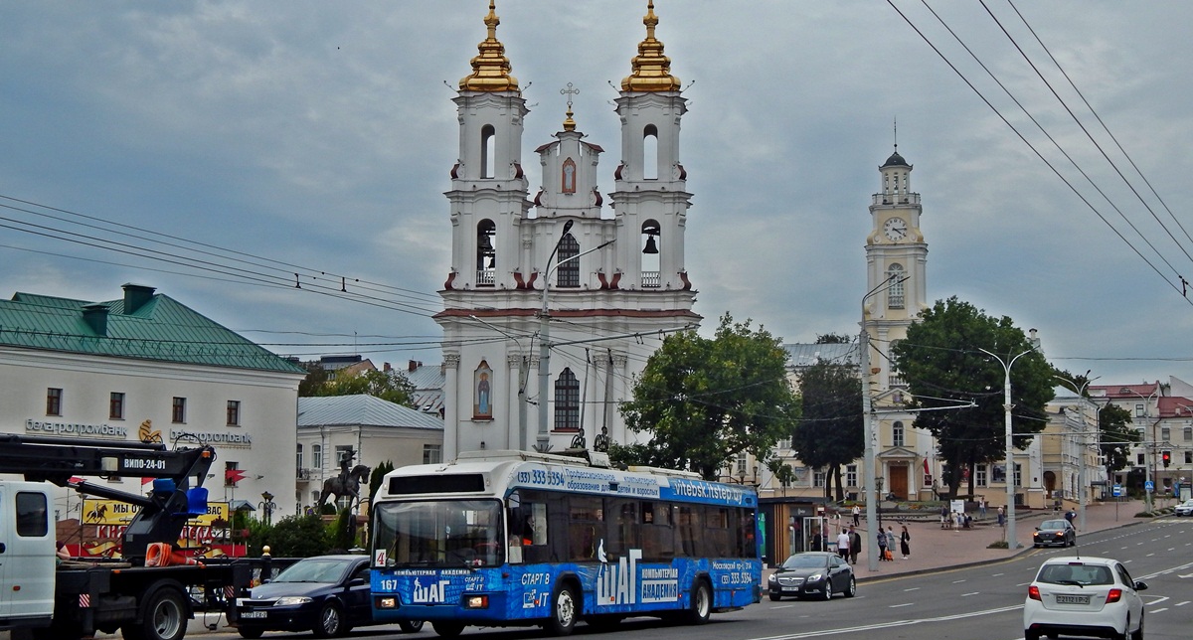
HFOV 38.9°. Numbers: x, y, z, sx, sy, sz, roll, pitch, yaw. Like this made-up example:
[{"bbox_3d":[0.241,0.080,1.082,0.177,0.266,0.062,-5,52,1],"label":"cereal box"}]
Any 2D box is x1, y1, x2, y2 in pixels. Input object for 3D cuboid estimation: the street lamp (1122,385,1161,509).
[{"bbox_3d":[49.475,11.658,152.655,3.700,11.400,0.700,-3,-7,27],"label":"street lamp"}]

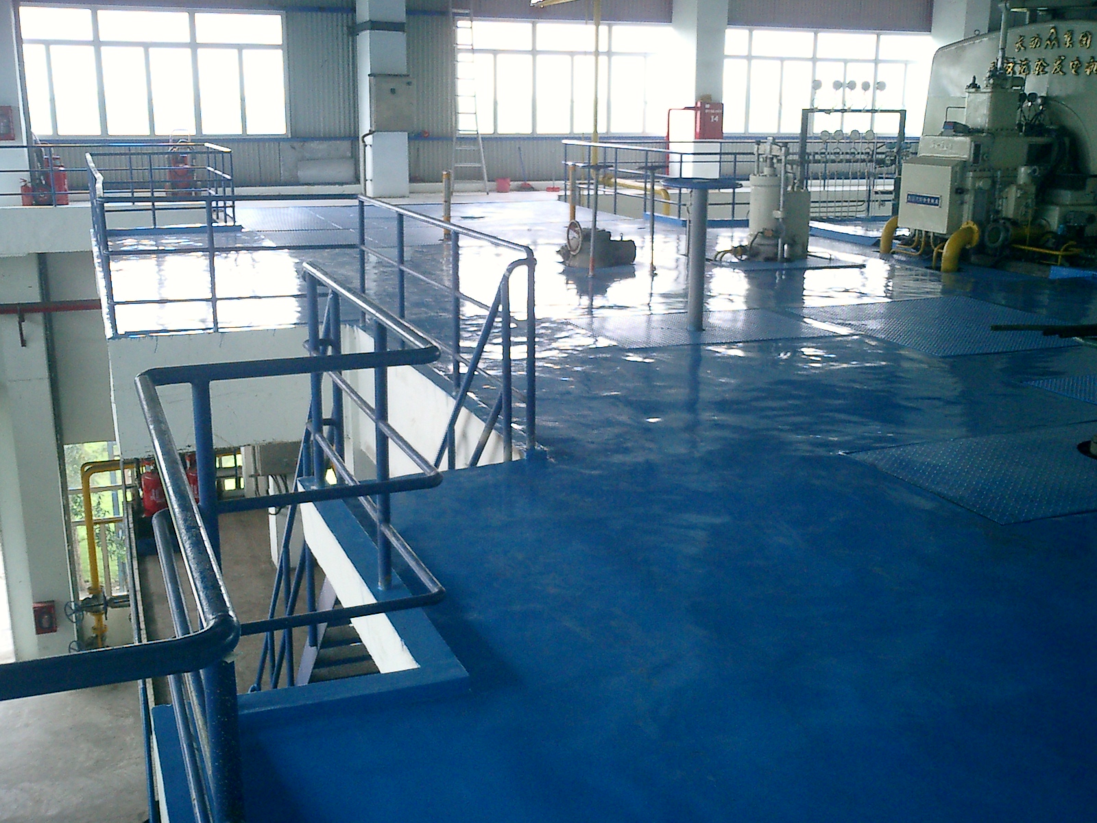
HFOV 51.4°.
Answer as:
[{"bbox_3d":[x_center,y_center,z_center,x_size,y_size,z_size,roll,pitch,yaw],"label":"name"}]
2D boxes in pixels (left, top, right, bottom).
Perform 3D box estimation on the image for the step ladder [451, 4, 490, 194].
[{"bbox_3d":[-1.507,-5.781,21.154,0.704,3.440,0.384,-5,16,-22],"label":"step ladder"}]

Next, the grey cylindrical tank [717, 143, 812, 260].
[{"bbox_3d":[2.400,-2.359,12.672,0.944,1.312,0.544,-5,16,-22],"label":"grey cylindrical tank"}]

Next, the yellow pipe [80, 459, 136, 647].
[{"bbox_3d":[-7.737,2.566,20.217,0.832,3.536,0.320,-5,16,-22],"label":"yellow pipe"}]

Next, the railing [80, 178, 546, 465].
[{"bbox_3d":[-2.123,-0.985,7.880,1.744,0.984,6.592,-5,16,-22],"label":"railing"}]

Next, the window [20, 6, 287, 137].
[{"bbox_3d":[-6.639,-5.752,19.510,4.400,2.104,0.128,-5,16,-22],"label":"window"}]

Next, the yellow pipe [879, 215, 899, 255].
[{"bbox_3d":[4.097,-2.101,13.483,0.384,0.448,0.176,-5,16,-22],"label":"yellow pipe"}]

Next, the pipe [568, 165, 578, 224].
[{"bbox_3d":[0.338,-2.954,15.669,0.088,0.856,0.088,-5,16,-22],"label":"pipe"}]

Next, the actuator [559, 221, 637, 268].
[{"bbox_3d":[0.541,-1.775,11.985,0.704,0.480,0.432,-5,16,-22],"label":"actuator"}]

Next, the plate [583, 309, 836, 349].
[{"bbox_3d":[1.138,-0.646,8.705,1.720,0.020,1.190,-6,16,-22],"label":"plate"}]

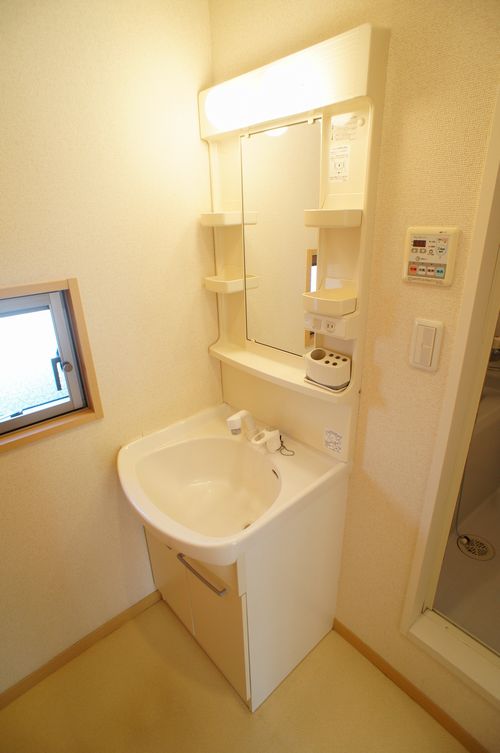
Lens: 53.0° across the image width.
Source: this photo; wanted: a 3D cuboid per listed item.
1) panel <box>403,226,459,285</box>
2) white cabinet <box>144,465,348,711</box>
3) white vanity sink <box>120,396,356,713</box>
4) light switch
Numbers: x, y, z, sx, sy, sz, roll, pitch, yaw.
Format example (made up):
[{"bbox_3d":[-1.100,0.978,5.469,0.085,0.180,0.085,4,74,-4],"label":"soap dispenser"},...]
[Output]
[{"bbox_3d":[0.389,-0.262,1.099,0.020,0.121,0.121,-23,32,-36],"label":"panel"},{"bbox_3d":[-0.035,0.592,1.764,0.416,0.734,0.562,-23,32,-36],"label":"white cabinet"},{"bbox_3d":[-0.097,0.596,1.721,0.562,0.768,0.604,-23,32,-36],"label":"white vanity sink"},{"bbox_3d":[0.413,-0.070,1.180,0.011,0.127,0.069,-23,32,-36],"label":"light switch"}]

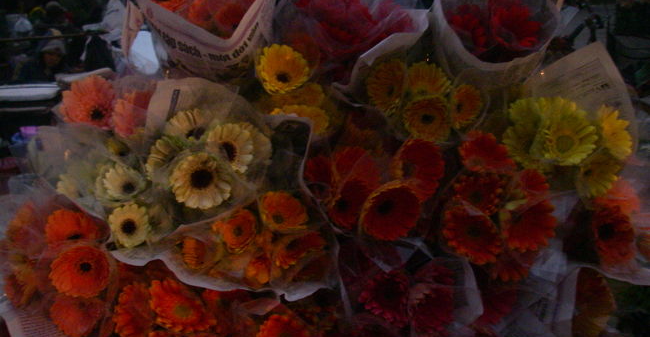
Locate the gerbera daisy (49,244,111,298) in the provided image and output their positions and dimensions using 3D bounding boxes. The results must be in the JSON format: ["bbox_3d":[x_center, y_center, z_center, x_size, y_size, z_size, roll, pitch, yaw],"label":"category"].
[{"bbox_3d":[-0.355,0.148,1.039,0.091,0.091,0.037,-1,4,-1],"label":"gerbera daisy"}]

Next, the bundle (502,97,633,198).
[{"bbox_3d":[0.371,-0.032,1.100,0.195,0.130,0.120,0,25,0],"label":"bundle"}]

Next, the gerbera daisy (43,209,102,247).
[{"bbox_3d":[-0.375,0.098,1.066,0.090,0.035,0.090,-10,51,-20],"label":"gerbera daisy"}]

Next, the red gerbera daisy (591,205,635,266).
[{"bbox_3d":[0.457,0.108,1.130,0.090,0.097,0.036,-22,18,-30],"label":"red gerbera daisy"}]

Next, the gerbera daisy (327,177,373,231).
[{"bbox_3d":[0.044,0.058,1.190,0.090,0.090,0.042,-15,-11,-29],"label":"gerbera daisy"}]

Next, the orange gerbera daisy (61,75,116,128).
[{"bbox_3d":[-0.398,-0.111,1.200,0.096,0.036,0.096,19,71,27],"label":"orange gerbera daisy"}]

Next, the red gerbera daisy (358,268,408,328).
[{"bbox_3d":[0.094,0.204,1.130,0.086,0.088,0.038,3,-11,7],"label":"red gerbera daisy"}]

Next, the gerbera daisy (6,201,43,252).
[{"bbox_3d":[-0.495,0.096,1.180,0.085,0.088,0.040,15,-11,29],"label":"gerbera daisy"}]

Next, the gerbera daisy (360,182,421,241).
[{"bbox_3d":[0.101,0.066,1.100,0.092,0.092,0.036,-12,16,-17],"label":"gerbera daisy"}]

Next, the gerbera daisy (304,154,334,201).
[{"bbox_3d":[-0.004,0.014,1.097,0.073,0.073,0.033,11,-8,22],"label":"gerbera daisy"}]

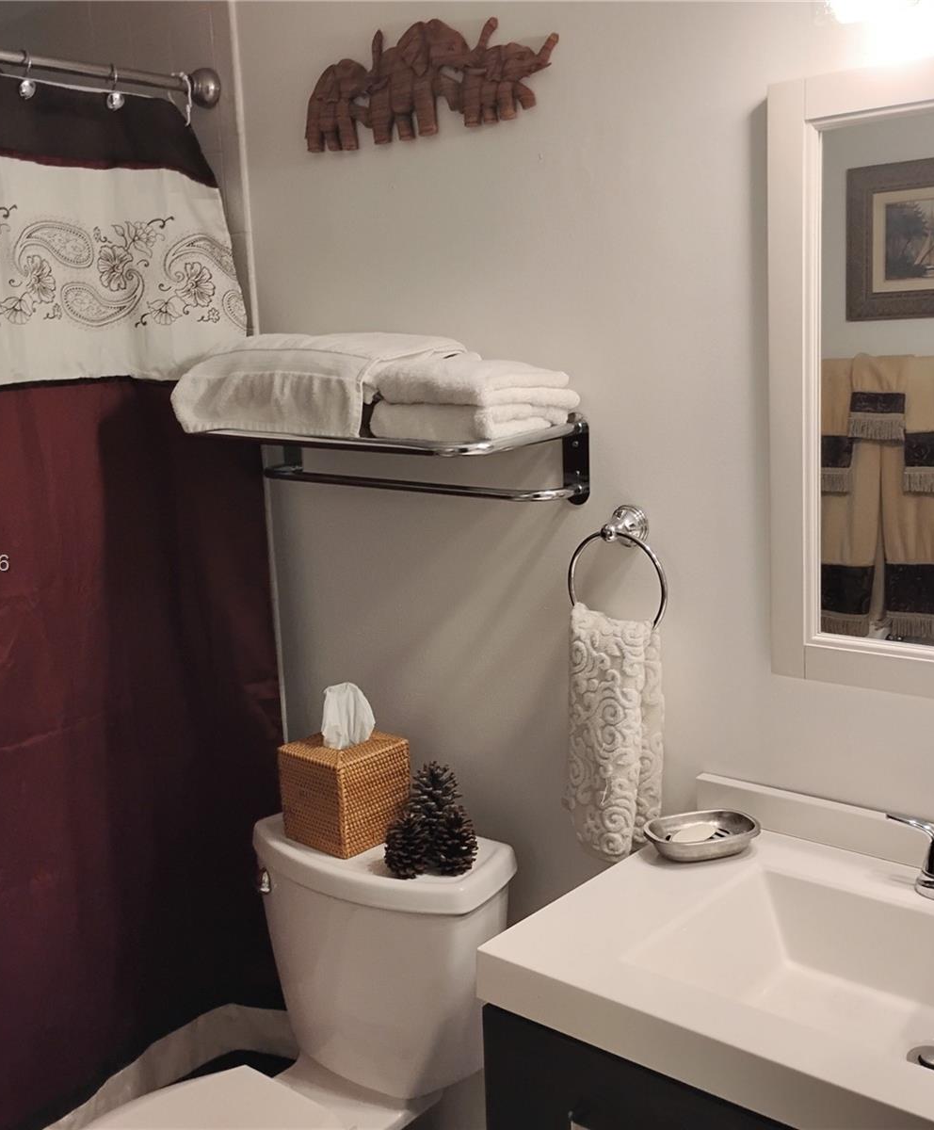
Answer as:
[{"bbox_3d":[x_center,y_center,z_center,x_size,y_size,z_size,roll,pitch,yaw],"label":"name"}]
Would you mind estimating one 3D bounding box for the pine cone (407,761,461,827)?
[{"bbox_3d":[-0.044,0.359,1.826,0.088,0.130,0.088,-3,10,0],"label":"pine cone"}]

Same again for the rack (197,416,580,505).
[{"bbox_3d":[-0.149,-0.150,1.792,0.635,0.132,0.240,6,14,40],"label":"rack"}]

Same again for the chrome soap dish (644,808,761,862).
[{"bbox_3d":[0.295,0.343,1.522,0.148,0.032,0.090,-6,11,-18],"label":"chrome soap dish"}]

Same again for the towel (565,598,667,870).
[{"bbox_3d":[0.203,0.226,1.660,0.126,0.350,0.065,6,14,40],"label":"towel"}]

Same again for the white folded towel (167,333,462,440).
[{"bbox_3d":[-0.228,-0.277,1.842,0.450,0.144,0.210,6,14,40],"label":"white folded towel"}]

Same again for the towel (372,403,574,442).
[{"bbox_3d":[0.004,-0.201,1.658,0.214,0.045,0.180,6,14,40],"label":"towel"}]

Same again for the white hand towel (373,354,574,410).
[{"bbox_3d":[0.013,-0.247,1.640,0.205,0.056,0.205,6,14,40],"label":"white hand towel"}]

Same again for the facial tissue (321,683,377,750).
[{"bbox_3d":[-0.186,0.231,1.883,0.075,0.102,0.050,6,14,40],"label":"facial tissue"}]

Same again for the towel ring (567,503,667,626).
[{"bbox_3d":[0.214,0.015,1.637,0.157,0.184,0.064,6,14,40],"label":"towel ring"}]

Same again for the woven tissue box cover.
[{"bbox_3d":[-0.196,0.360,1.950,0.137,0.149,0.139,6,14,40],"label":"woven tissue box cover"}]

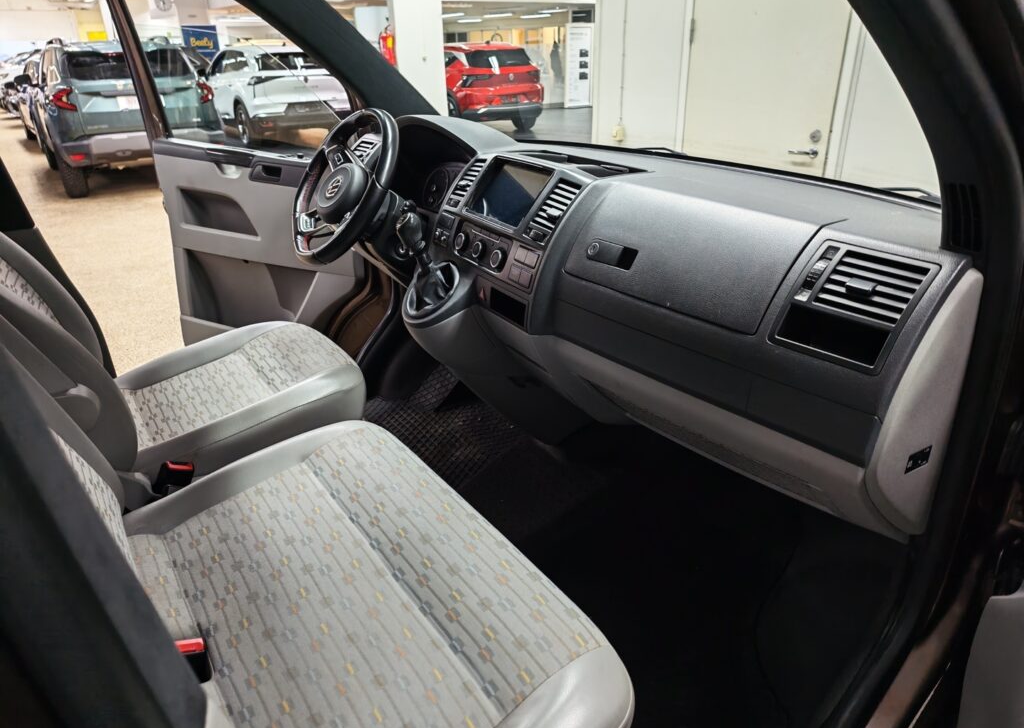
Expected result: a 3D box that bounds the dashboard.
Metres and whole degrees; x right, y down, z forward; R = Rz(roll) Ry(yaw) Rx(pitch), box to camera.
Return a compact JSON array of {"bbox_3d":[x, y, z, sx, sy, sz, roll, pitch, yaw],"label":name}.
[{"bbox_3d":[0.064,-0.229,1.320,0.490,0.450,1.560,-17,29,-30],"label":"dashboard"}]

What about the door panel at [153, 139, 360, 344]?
[{"bbox_3d":[-0.839,-0.329,2.322,0.990,0.810,0.120,14,29,29],"label":"door panel"}]

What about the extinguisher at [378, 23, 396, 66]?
[{"bbox_3d":[-1.203,-3.041,6.600,0.170,0.480,0.165,-5,25,-7],"label":"extinguisher"}]

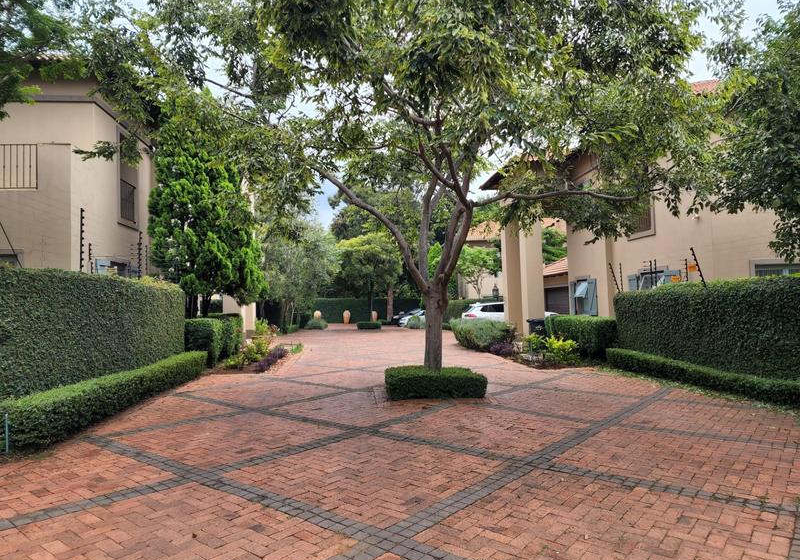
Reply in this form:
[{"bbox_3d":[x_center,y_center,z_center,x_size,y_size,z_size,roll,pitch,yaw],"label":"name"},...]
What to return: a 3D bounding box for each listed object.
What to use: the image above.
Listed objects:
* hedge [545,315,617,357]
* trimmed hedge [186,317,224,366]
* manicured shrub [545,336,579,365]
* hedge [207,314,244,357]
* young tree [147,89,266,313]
[{"bbox_3d":[5.115,1.640,15.027,1.950,1.150,0.950,0,-3,-6],"label":"hedge"},{"bbox_3d":[-5.513,1.748,14.400,1.350,1.250,1.150,-2,-3,-5],"label":"trimmed hedge"},{"bbox_3d":[4.174,1.801,13.767,0.820,0.720,0.750,0,-3,-6],"label":"manicured shrub"},{"bbox_3d":[-5.925,1.833,17.400,1.400,1.350,1.400,-2,-3,-5],"label":"hedge"},{"bbox_3d":[-5.978,-1.681,16.692,3.500,8.100,3.400,0,-3,-6],"label":"young tree"}]

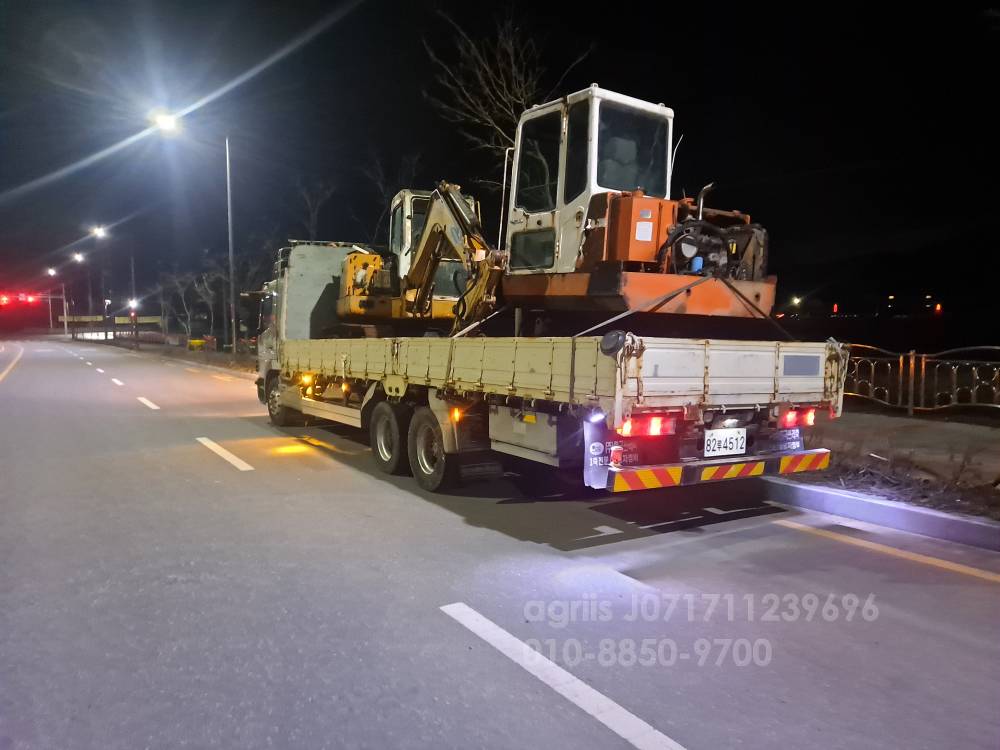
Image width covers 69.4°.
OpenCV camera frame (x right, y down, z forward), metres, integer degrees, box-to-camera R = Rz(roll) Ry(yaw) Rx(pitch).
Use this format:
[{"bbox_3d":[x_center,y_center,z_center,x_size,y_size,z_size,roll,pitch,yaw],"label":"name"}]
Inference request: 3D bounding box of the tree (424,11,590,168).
[{"bbox_3d":[0.350,-3.920,16.500,4.200,8.900,4.200,-2,4,-31],"label":"tree"}]

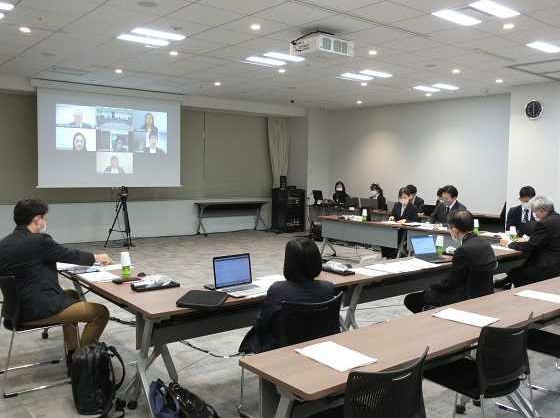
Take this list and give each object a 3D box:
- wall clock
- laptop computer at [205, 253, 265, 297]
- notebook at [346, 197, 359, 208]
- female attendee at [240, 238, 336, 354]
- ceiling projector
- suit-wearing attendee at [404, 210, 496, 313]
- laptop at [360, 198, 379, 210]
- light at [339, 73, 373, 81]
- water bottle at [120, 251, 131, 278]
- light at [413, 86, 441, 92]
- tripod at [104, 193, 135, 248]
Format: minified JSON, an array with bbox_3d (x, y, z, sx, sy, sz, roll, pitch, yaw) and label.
[{"bbox_3d":[4.141,-1.617,8.977,0.045,0.315,0.315,-3,5,-40],"label":"wall clock"},{"bbox_3d":[-0.244,0.440,3.659,0.305,0.224,0.255,-3,5,-40],"label":"laptop computer"},{"bbox_3d":[1.590,-0.117,11.818,0.260,0.215,0.330,-3,5,-40],"label":"notebook"},{"bbox_3d":[0.025,0.714,3.252,0.510,1.140,0.700,-3,5,-40],"label":"female attendee"},{"bbox_3d":[0.470,-1.758,6.035,0.490,0.165,0.410,-2,5,-39],"label":"ceiling projector"},{"bbox_3d":[1.420,0.620,4.428,0.490,1.240,0.730,-3,6,-41],"label":"suit-wearing attendee"},{"bbox_3d":[1.879,-0.074,11.204,0.385,0.225,0.290,4,5,37],"label":"laptop"},{"bbox_3d":[1.260,-2.134,8.852,0.615,0.060,0.185,-2,5,-39],"label":"light"},{"bbox_3d":[-1.135,0.415,4.054,0.073,0.190,0.073,-3,5,-40],"label":"water bottle"},{"bbox_3d":[2.623,-2.140,9.833,0.620,0.060,0.170,-3,5,-40],"label":"light"},{"bbox_3d":[-2.946,0.143,10.342,0.530,1.170,0.500,-3,5,-40],"label":"tripod"}]

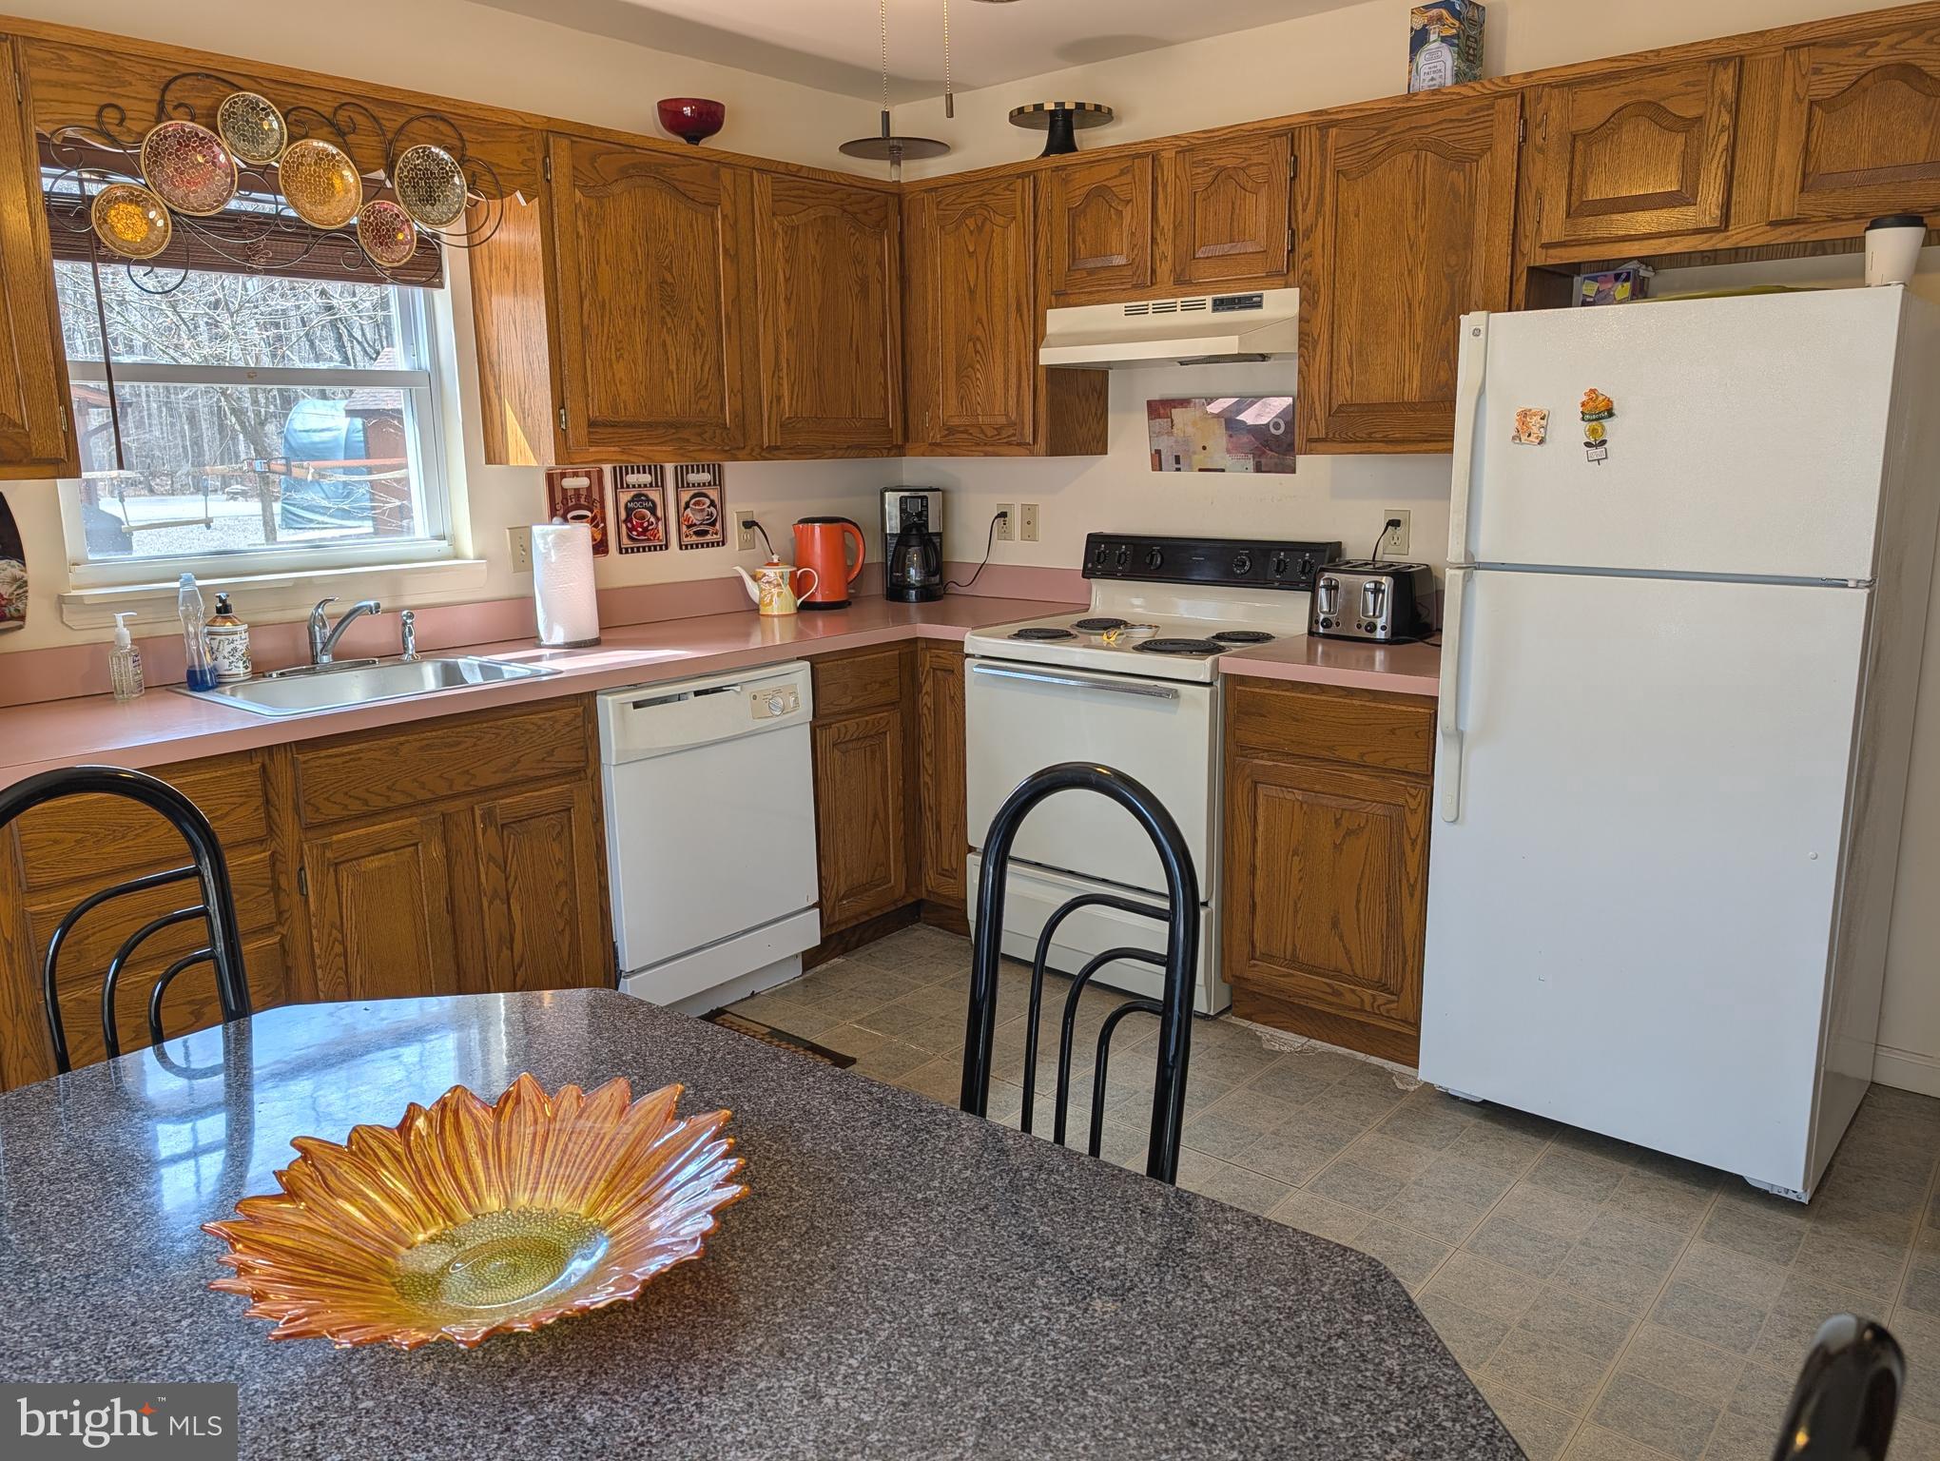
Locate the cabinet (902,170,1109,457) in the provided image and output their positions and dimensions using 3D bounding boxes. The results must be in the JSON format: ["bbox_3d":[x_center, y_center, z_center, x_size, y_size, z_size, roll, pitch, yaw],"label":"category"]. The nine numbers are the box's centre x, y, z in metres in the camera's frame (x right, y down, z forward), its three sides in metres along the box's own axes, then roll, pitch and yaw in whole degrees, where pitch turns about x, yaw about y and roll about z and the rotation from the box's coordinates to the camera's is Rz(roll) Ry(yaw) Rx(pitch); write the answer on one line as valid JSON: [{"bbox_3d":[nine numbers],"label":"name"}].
[{"bbox_3d":[0.101,-1.181,3.905,0.520,0.754,0.323,9,16,40],"label":"cabinet"}]

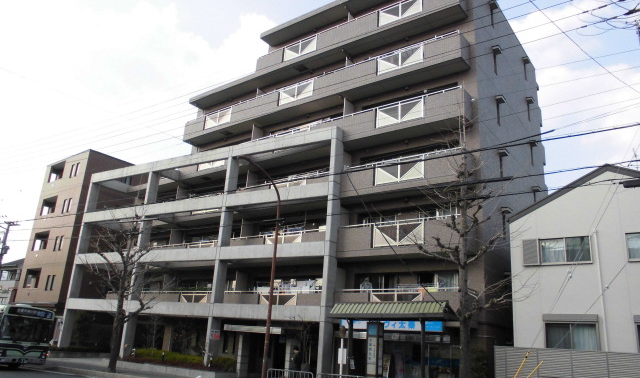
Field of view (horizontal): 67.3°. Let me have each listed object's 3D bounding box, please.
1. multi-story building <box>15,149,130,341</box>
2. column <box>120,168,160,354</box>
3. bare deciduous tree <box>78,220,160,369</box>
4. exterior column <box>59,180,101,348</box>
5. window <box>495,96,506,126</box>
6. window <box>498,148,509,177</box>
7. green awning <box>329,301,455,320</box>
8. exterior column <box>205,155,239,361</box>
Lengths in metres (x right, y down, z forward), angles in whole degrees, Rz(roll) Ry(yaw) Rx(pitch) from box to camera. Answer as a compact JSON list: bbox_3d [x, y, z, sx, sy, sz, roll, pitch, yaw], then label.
[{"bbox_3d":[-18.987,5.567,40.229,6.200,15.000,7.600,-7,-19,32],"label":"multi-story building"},{"bbox_3d":[-10.800,4.364,28.927,0.350,11.200,0.620,-7,-19,32],"label":"column"},{"bbox_3d":[-9.820,5.293,24.439,3.500,7.600,3.300,-7,-19,32],"label":"bare deciduous tree"},{"bbox_3d":[-16.804,4.889,33.806,0.260,12.050,0.720,-7,-19,31],"label":"exterior column"},{"bbox_3d":[9.119,-3.954,24.179,0.350,1.400,0.620,-9,-20,36],"label":"window"},{"bbox_3d":[8.979,-1.217,23.398,0.350,1.400,0.620,-9,-20,36],"label":"window"},{"bbox_3d":[2.591,4.328,17.126,4.200,0.650,1.850,-6,-19,30],"label":"green awning"},{"bbox_3d":[-5.112,3.637,25.329,0.350,11.050,0.620,-7,-19,32],"label":"exterior column"}]

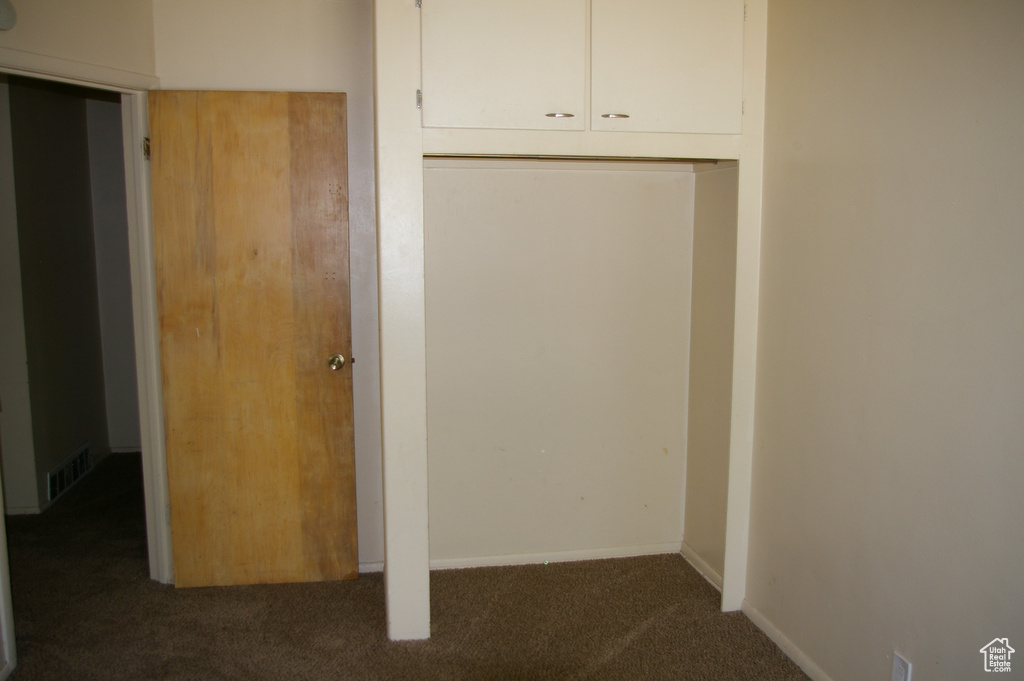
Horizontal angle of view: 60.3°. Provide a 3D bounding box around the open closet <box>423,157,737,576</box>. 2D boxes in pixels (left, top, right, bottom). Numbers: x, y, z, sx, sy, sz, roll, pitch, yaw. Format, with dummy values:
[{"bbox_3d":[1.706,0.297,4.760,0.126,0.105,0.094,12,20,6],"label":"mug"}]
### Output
[{"bbox_3d":[0.229,0.176,3.570,1.242,1.766,0.614,-1,8,-10],"label":"open closet"}]

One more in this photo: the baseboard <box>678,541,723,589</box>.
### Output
[{"bbox_3d":[0.846,1.002,3.830,0.020,0.062,0.564,-1,8,-10],"label":"baseboard"}]

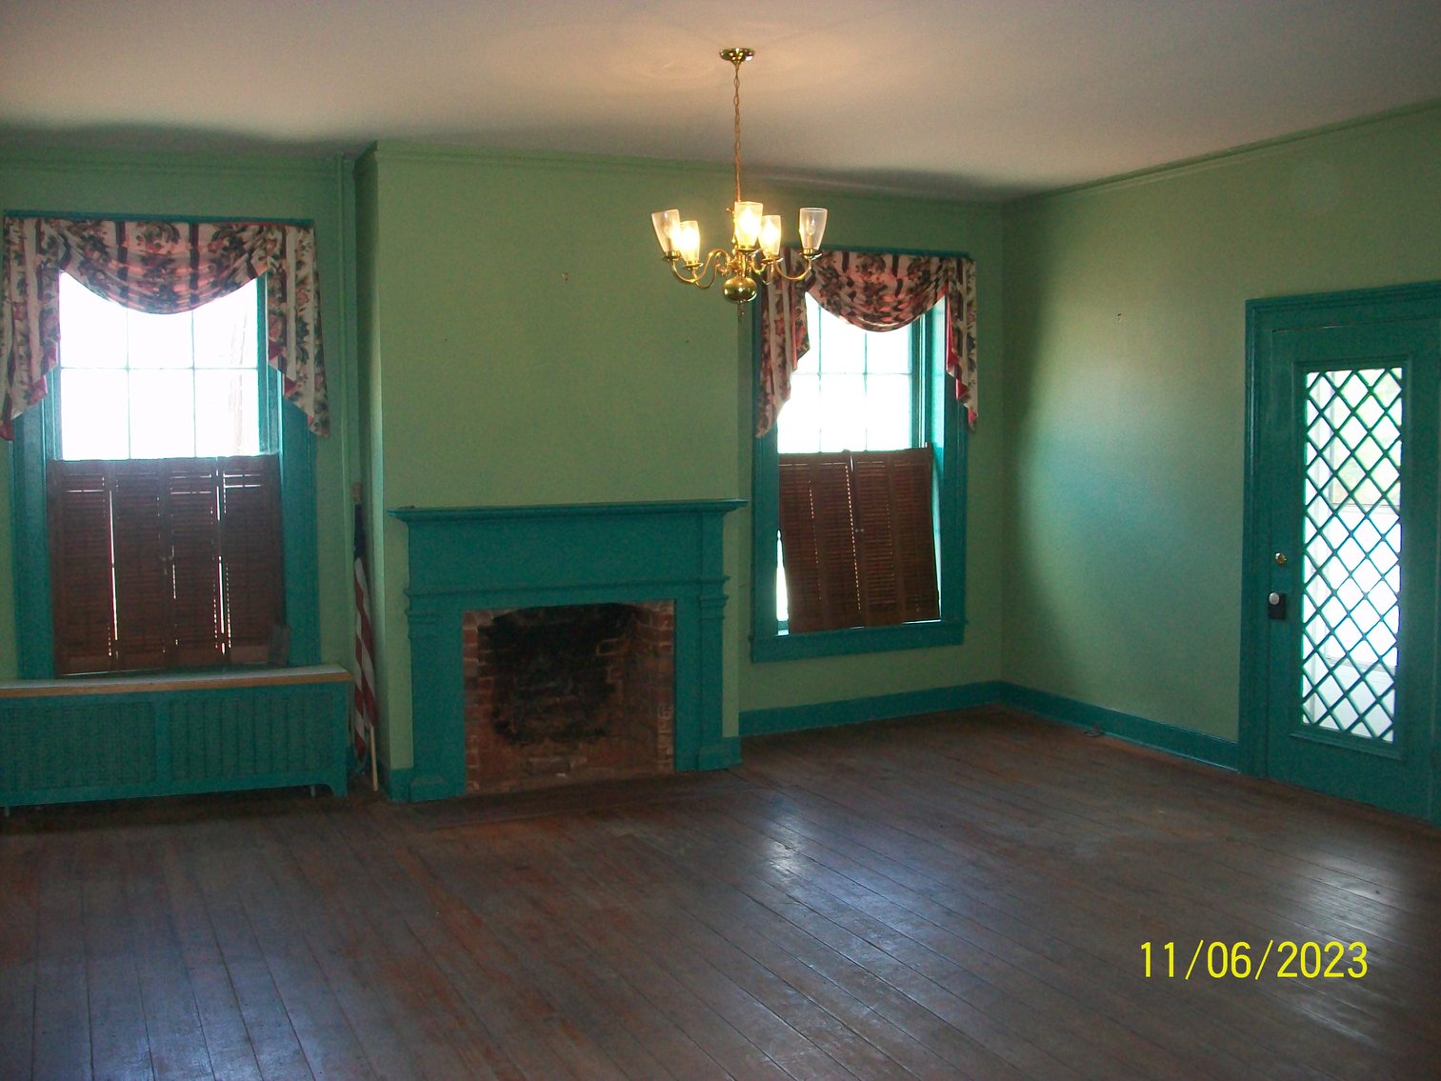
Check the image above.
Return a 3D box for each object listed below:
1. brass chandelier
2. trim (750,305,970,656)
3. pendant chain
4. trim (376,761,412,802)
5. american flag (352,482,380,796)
[{"bbox_3d":[0.058,-1.291,5.023,0.616,0.891,0.616,0,4,0],"label":"brass chandelier"},{"bbox_3d":[0.756,-0.479,7.963,1.369,2.228,0.186,-2,5,-25],"label":"trim"},{"bbox_3d":[0.057,-1.444,5.011,0.032,0.502,0.032,-2,5,-25],"label":"pendant chain"},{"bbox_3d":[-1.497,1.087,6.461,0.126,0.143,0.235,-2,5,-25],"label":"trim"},{"bbox_3d":[-1.656,0.450,6.607,0.094,1.420,0.100,-3,-6,-25],"label":"american flag"}]

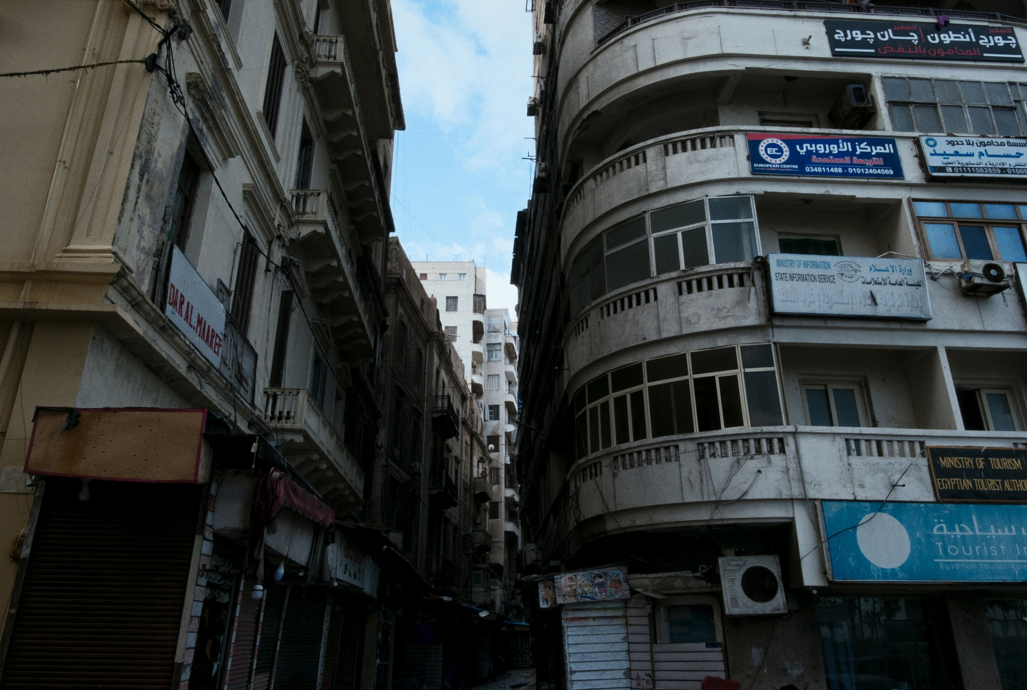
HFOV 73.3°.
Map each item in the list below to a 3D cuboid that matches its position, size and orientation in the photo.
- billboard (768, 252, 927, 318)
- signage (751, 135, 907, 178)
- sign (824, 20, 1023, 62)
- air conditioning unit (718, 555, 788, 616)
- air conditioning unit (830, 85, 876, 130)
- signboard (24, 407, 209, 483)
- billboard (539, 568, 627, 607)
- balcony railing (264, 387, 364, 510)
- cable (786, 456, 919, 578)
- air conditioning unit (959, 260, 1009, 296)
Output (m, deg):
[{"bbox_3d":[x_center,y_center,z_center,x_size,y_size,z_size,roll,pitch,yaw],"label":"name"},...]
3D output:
[{"bbox_3d":[6.149,-1.046,12.691,2.917,1.205,0.180,1,-17,-3],"label":"billboard"},{"bbox_3d":[6.237,-3.769,13.859,3.078,0.974,0.070,1,-21,-3],"label":"signage"},{"bbox_3d":[8.991,-6.629,15.123,4.295,1.015,0.070,1,-21,-3],"label":"sign"},{"bbox_3d":[3.766,3.795,10.892,0.900,0.840,0.360,-5,-22,13],"label":"air conditioning unit"},{"bbox_3d":[7.364,-5.146,15.051,0.350,0.570,0.830,1,-21,-3],"label":"air conditioning unit"},{"bbox_3d":[-4.095,1.062,7.263,1.739,0.728,0.300,1,-21,-3],"label":"signboard"},{"bbox_3d":[1.089,3.773,10.732,1.420,0.540,0.180,1,-21,-3],"label":"billboard"},{"bbox_3d":[-4.883,2.832,17.714,0.882,0.990,7.686,1,-21,-3],"label":"balcony railing"},{"bbox_3d":[5.527,2.725,11.144,2.200,1.983,0.280,1,-21,-3],"label":"cable"},{"bbox_3d":[8.747,-1.294,12.842,0.690,0.510,0.280,1,-21,-3],"label":"air conditioning unit"}]

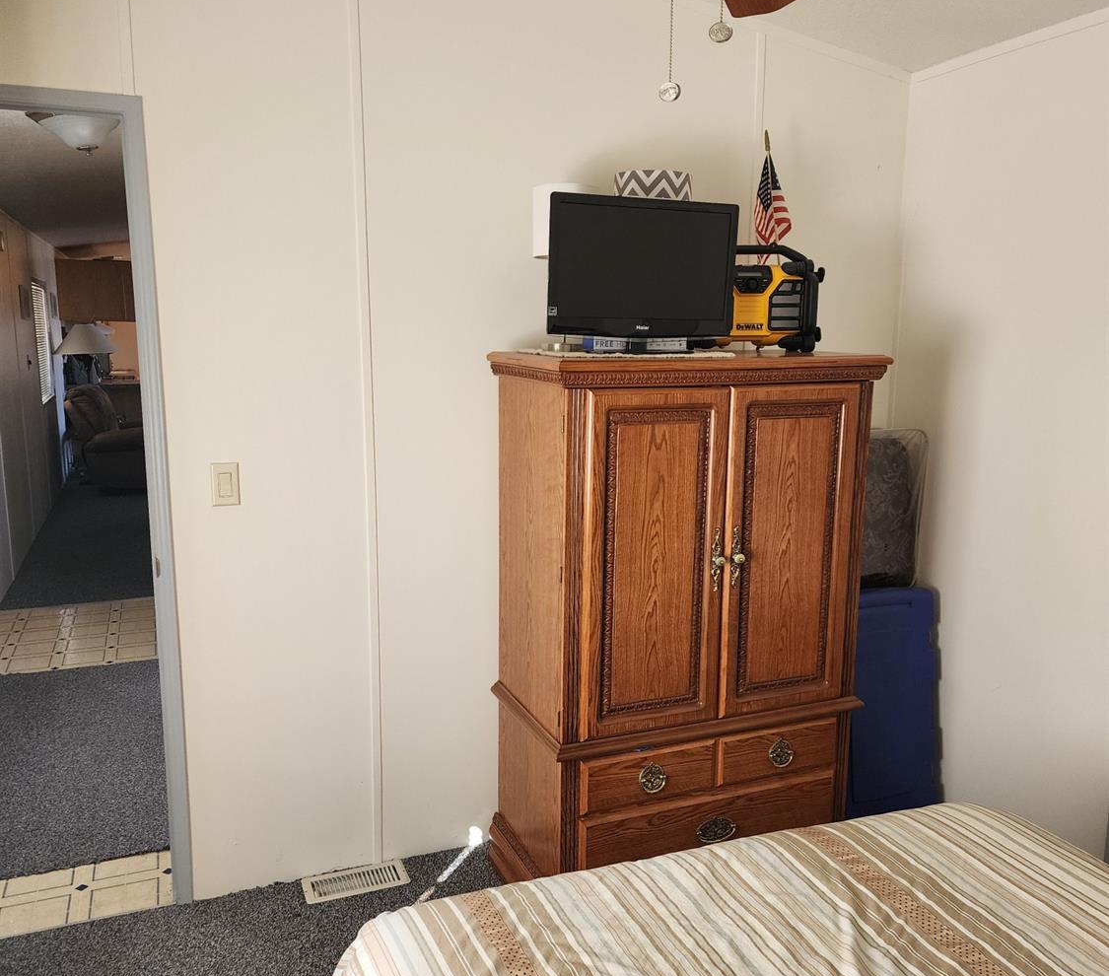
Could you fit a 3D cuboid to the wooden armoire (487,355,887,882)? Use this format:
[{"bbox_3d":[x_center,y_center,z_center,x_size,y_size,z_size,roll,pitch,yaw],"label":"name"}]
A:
[{"bbox_3d":[0.353,0.379,2.768,0.961,1.497,0.523,-4,11,-21],"label":"wooden armoire"}]

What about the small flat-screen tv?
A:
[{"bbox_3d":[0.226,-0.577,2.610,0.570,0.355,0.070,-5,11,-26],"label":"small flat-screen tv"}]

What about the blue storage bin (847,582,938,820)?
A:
[{"bbox_3d":[0.941,0.686,3.195,0.440,0.750,0.380,-4,11,-21],"label":"blue storage bin"}]

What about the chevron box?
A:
[{"bbox_3d":[0.271,-0.785,2.716,0.213,0.170,0.213,-4,11,-21],"label":"chevron box"}]

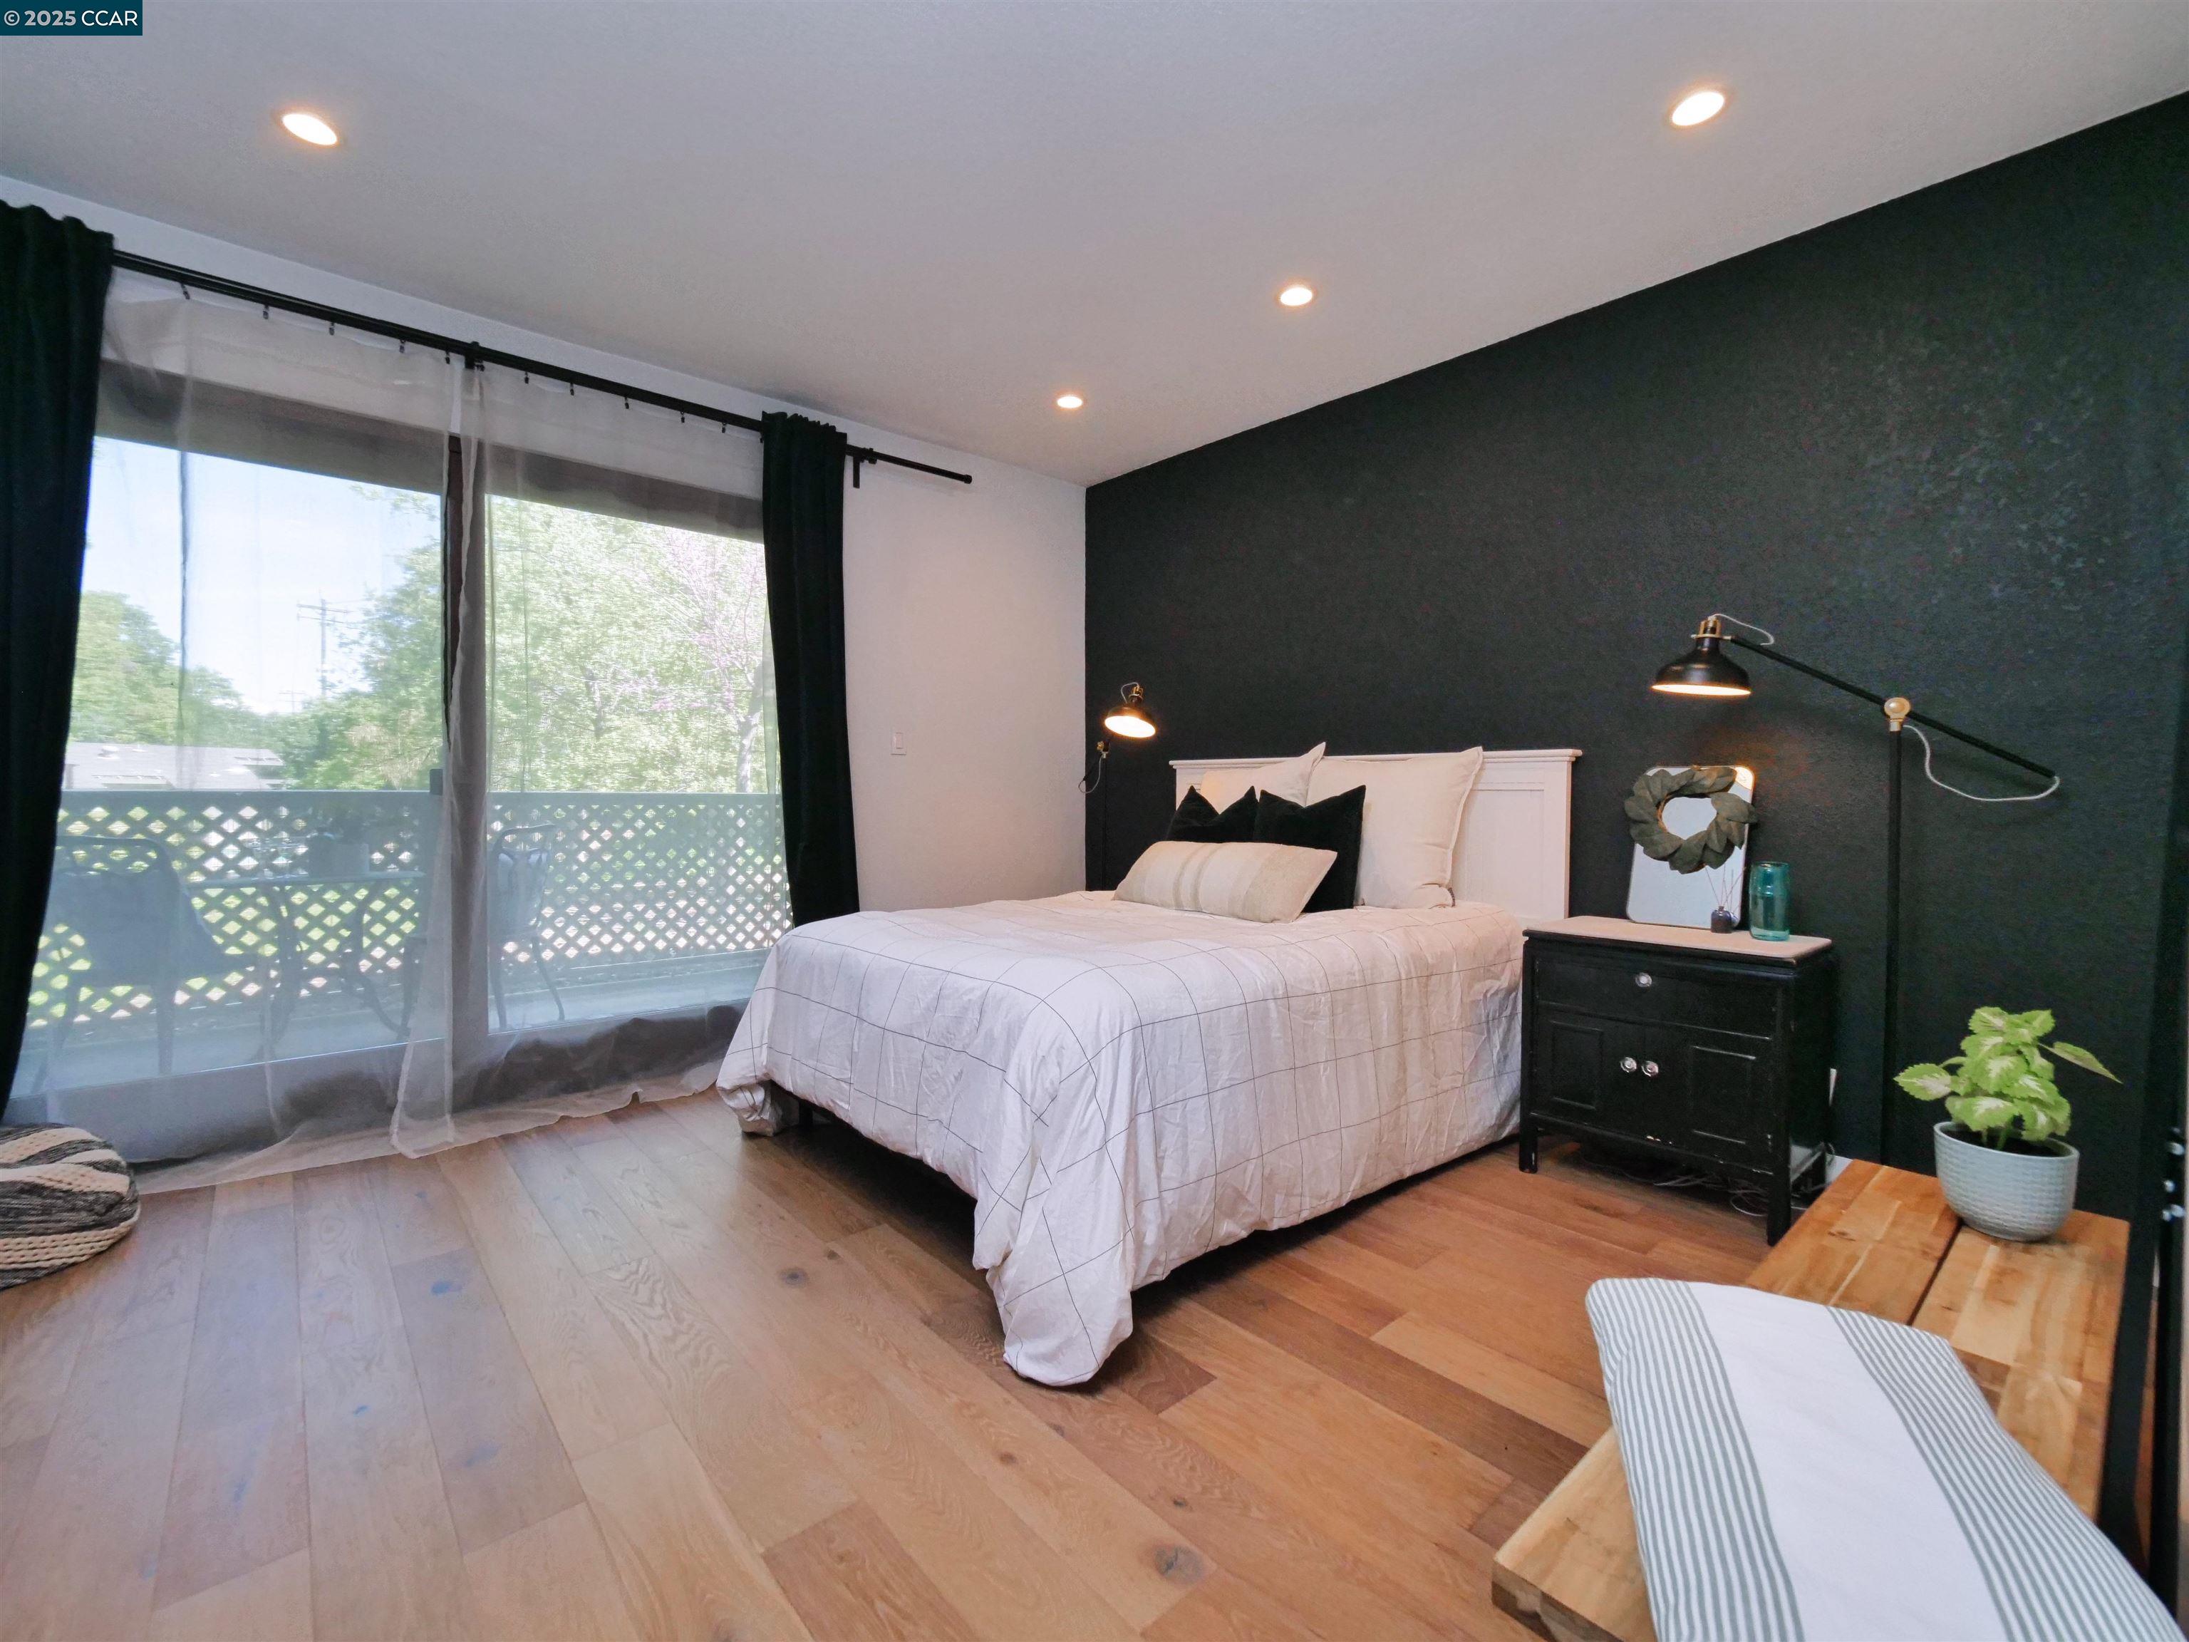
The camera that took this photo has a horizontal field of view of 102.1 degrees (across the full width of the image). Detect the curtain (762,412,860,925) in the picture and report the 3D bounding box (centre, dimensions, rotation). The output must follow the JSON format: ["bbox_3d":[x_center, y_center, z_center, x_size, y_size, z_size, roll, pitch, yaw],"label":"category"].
[{"bbox_3d":[-1.059,-0.292,3.344,0.385,2.409,0.147,-1,2,-42],"label":"curtain"}]

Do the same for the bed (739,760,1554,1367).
[{"bbox_3d":[0.175,0.365,2.722,2.034,1.179,1.673,-1,2,-42],"label":"bed"}]

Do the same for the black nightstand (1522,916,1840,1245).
[{"bbox_3d":[1.541,0.637,2.367,0.464,0.666,0.602,-1,2,-42],"label":"black nightstand"}]

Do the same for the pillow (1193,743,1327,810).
[{"bbox_3d":[0.610,0.012,3.368,0.178,0.562,0.587,25,-16,-40],"label":"pillow"}]

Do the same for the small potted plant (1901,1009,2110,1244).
[{"bbox_3d":[1.210,0.408,1.183,0.227,0.272,0.225,-1,2,-42],"label":"small potted plant"}]

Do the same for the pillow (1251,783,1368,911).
[{"bbox_3d":[0.718,0.093,3.049,0.148,0.430,0.430,18,-11,-41],"label":"pillow"}]

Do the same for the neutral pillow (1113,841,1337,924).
[{"bbox_3d":[0.435,0.185,2.988,0.773,0.303,0.131,2,-41,48],"label":"neutral pillow"}]

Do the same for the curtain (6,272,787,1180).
[{"bbox_3d":[-1.833,-0.196,2.652,1.856,2.285,0.157,-1,2,-42],"label":"curtain"}]

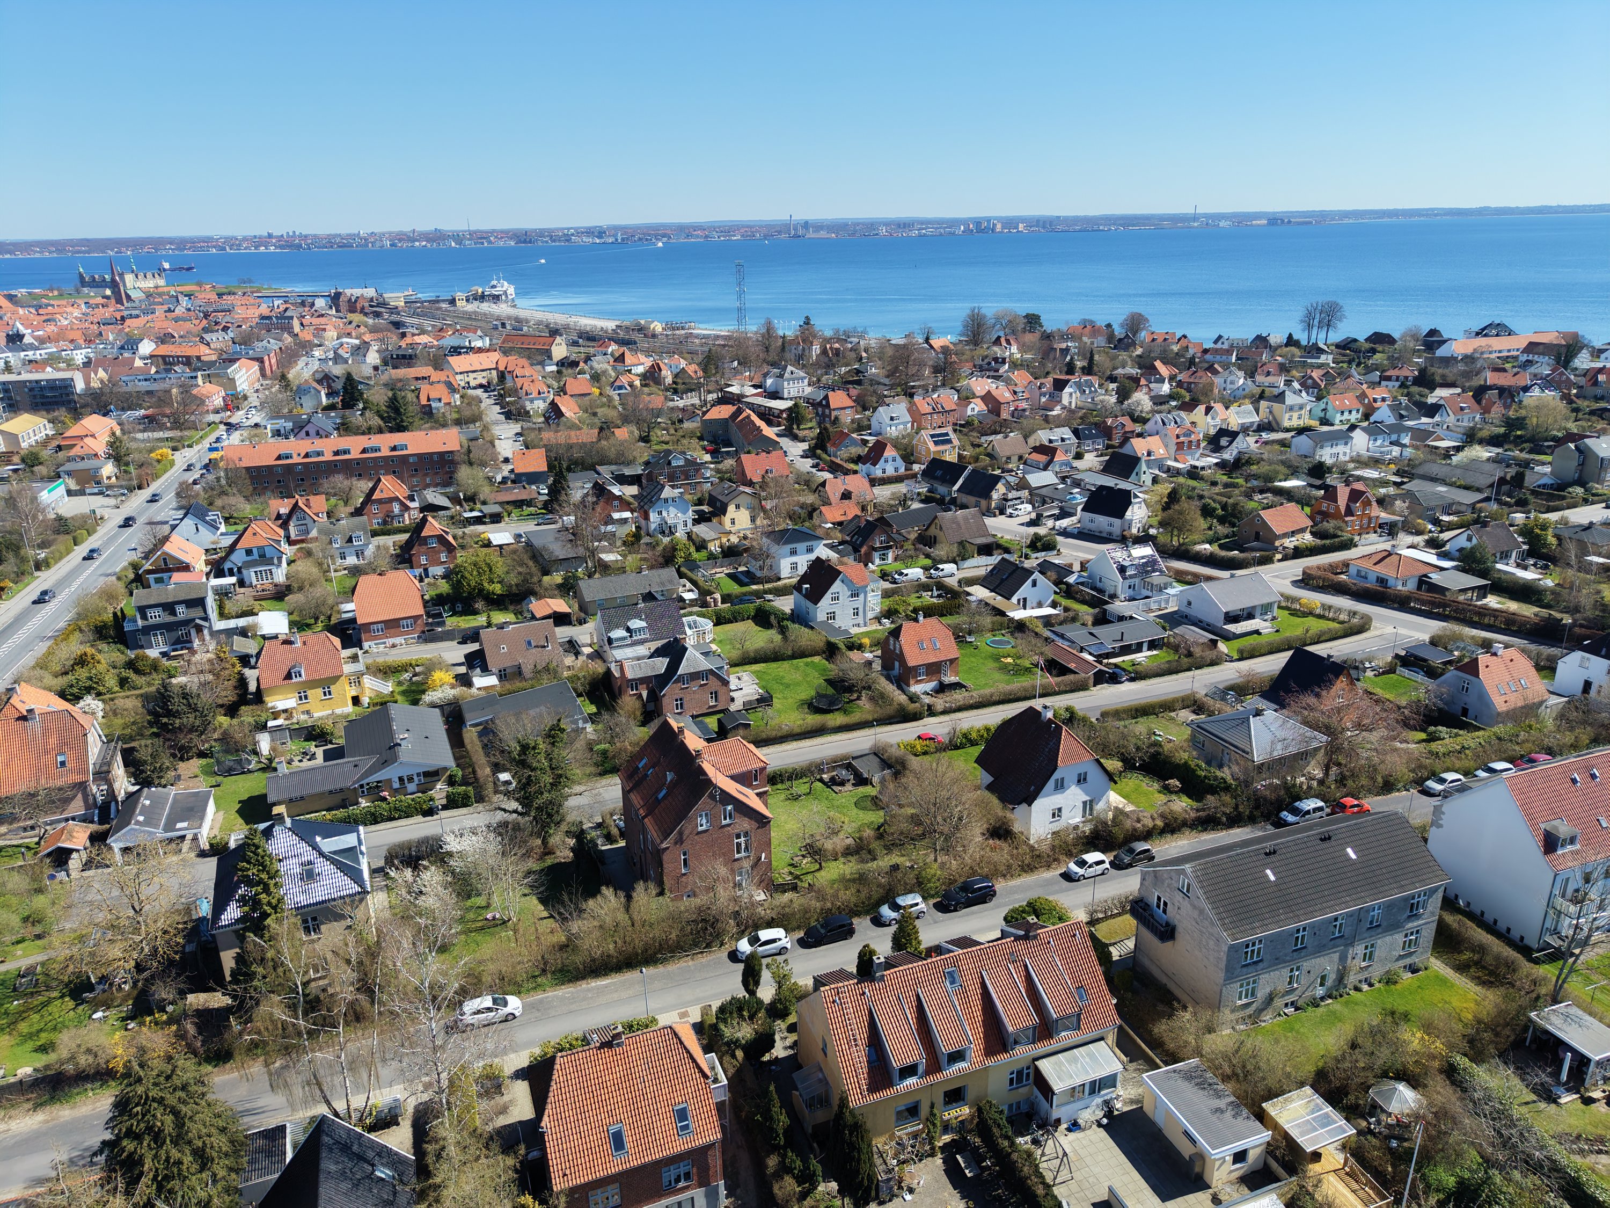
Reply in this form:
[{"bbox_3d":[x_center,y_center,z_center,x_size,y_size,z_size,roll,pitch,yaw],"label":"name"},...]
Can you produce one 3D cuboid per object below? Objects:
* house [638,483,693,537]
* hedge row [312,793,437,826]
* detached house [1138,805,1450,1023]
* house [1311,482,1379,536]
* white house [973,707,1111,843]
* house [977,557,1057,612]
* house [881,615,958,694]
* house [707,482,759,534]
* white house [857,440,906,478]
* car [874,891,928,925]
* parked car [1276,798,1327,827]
[{"bbox_3d":[-27.880,-19.350,221.630,8.630,9.500,8.200,-10,21,-25],"label":"house"},{"bbox_3d":[-42.470,20.566,108.493,12.235,1.500,1.600,-8,20,-19],"label":"hedge row"},{"bbox_3d":[34.994,21.351,80.660,19.280,10.080,9.340,-8,20,-19],"label":"detached house"},{"bbox_3d":[104.770,-19.060,215.650,8.690,8.720,8.530,-7,20,-16],"label":"house"},{"bbox_3d":[21.932,14.809,103.127,9.500,9.600,9.500,-9,20,-21],"label":"white house"},{"bbox_3d":[33.987,-3.233,177.210,9.060,6.270,8.890,-9,20,-22],"label":"house"},{"bbox_3d":[14.547,5.791,139.793,7.500,8.300,7.000,-10,21,-23],"label":"house"},{"bbox_3d":[-14.657,-20.866,233.211,8.110,7.360,11.160,-9,20,-22],"label":"house"},{"bbox_3d":[19.480,-35.990,276.190,8.600,8.200,8.300,-9,20,-23],"label":"white house"},{"bbox_3d":[7.710,24.100,88.193,3.780,1.500,1.700,-8,20,-18],"label":"car"},{"bbox_3d":[45.731,19.328,102.661,4.250,1.800,1.780,-8,20,-19],"label":"parked car"}]

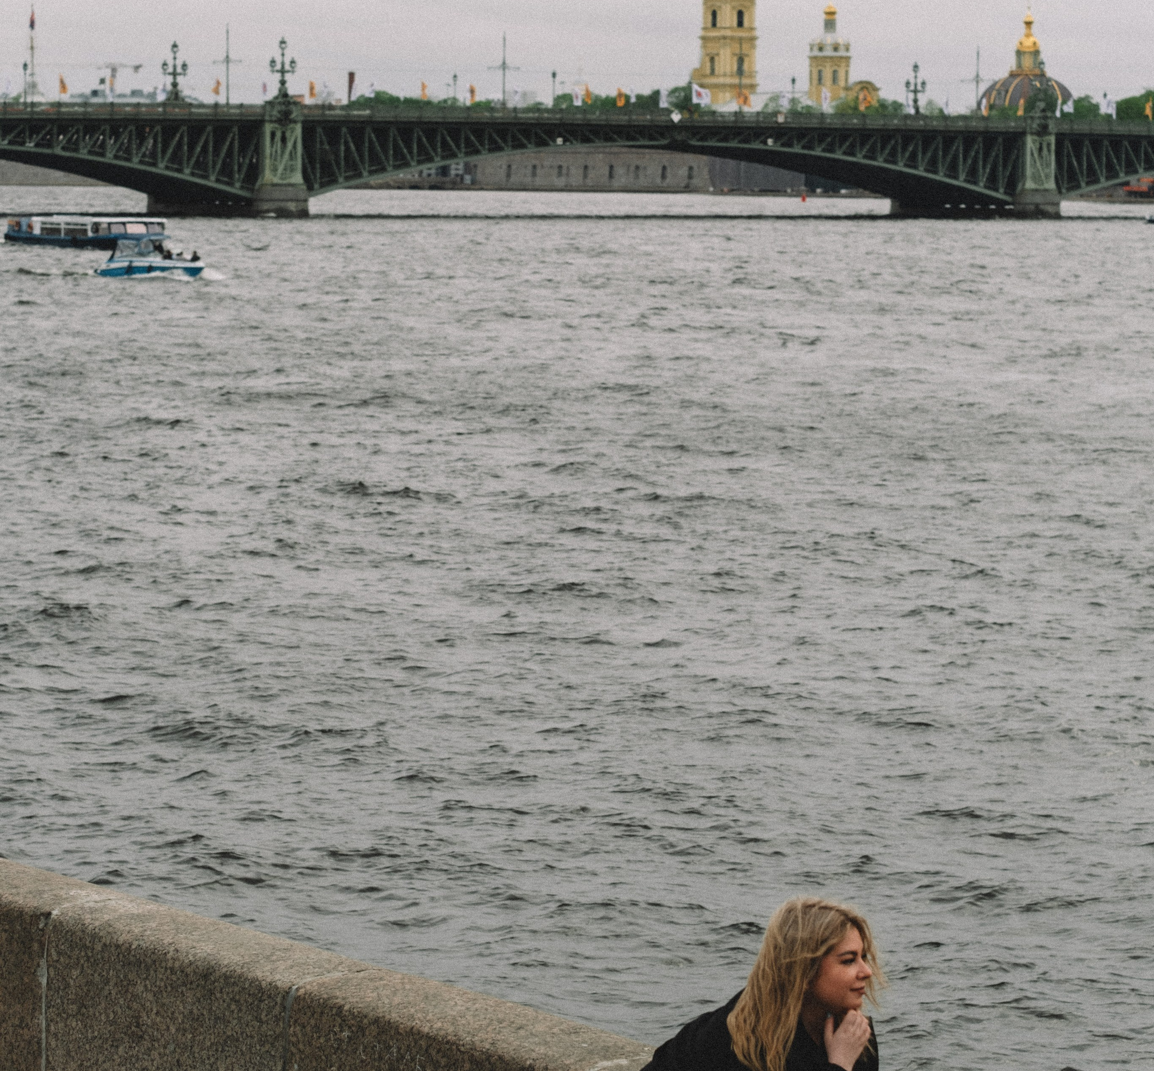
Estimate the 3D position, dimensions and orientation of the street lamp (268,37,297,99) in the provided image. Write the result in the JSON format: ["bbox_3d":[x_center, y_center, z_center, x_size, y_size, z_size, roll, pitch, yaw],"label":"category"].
[{"bbox_3d":[-30.880,-49.052,419.276,3.000,6.420,1.200,-3,6,-31],"label":"street lamp"}]

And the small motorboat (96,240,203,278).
[{"bbox_3d":[-22.707,-14.698,211.294,6.000,2.050,2.200,4,6,30],"label":"small motorboat"}]

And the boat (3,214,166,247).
[{"bbox_3d":[-33.509,-21.001,275.131,4.200,2.400,16.000,-3,7,-34],"label":"boat"}]

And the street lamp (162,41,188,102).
[{"bbox_3d":[-44.359,-51.125,440.184,3.000,6.740,1.200,-3,6,-31],"label":"street lamp"}]

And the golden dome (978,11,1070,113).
[{"bbox_3d":[123.343,-129.970,1097.515,26.000,28.800,26.000,1,5,6],"label":"golden dome"}]

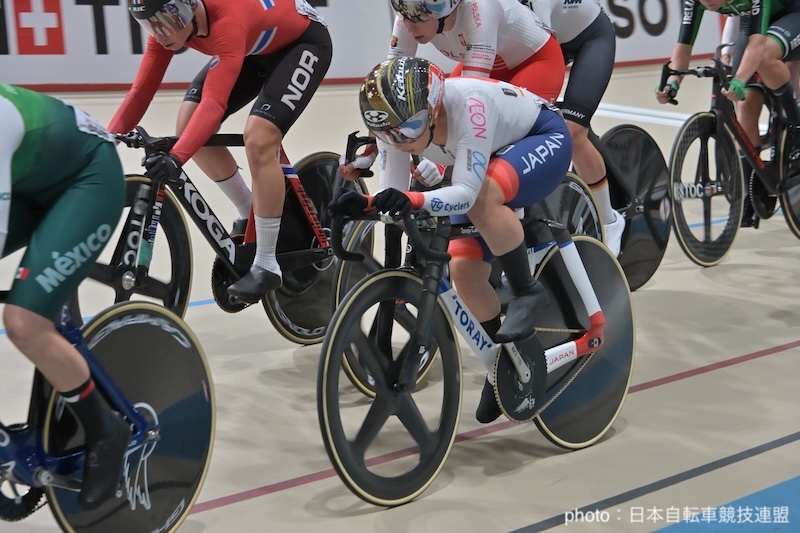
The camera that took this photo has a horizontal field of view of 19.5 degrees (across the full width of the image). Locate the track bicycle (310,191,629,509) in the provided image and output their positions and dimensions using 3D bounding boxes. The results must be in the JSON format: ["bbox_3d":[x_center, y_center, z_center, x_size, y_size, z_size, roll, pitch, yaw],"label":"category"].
[{"bbox_3d":[0.267,0.160,6.984,0.360,0.930,1.644,1,7,37],"label":"track bicycle"}]

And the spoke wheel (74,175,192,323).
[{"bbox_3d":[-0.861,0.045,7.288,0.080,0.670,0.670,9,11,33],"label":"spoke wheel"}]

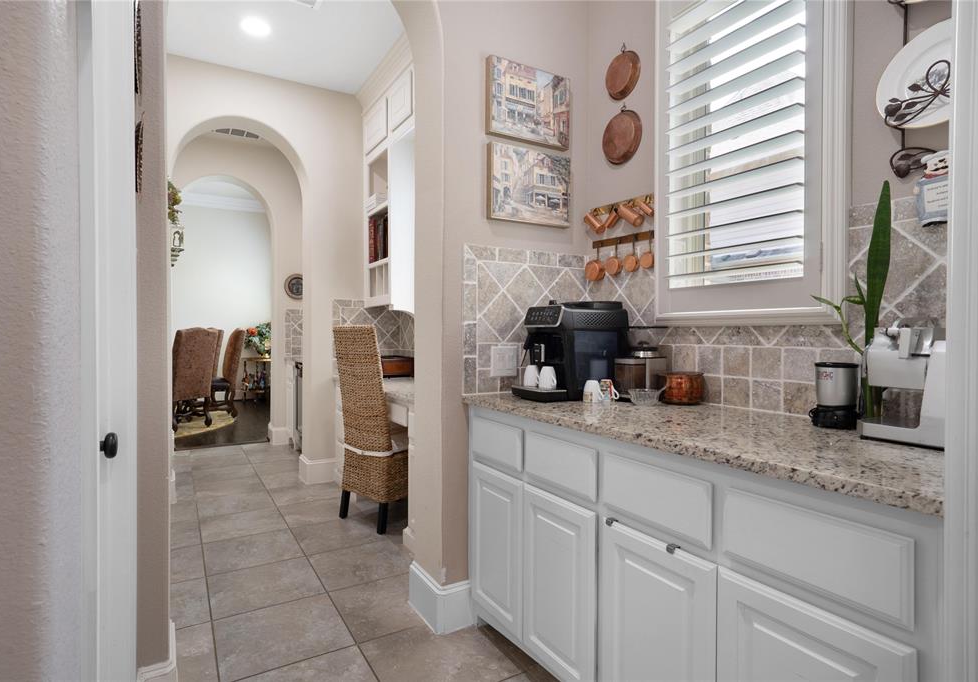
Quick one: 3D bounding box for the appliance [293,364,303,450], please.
[{"bbox_3d":[-1.520,0.636,5.170,0.580,0.860,0.590,0,1,-30],"label":"appliance"}]

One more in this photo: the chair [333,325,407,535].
[{"bbox_3d":[-0.623,0.513,3.422,0.450,1.200,0.560,1,1,42],"label":"chair"}]

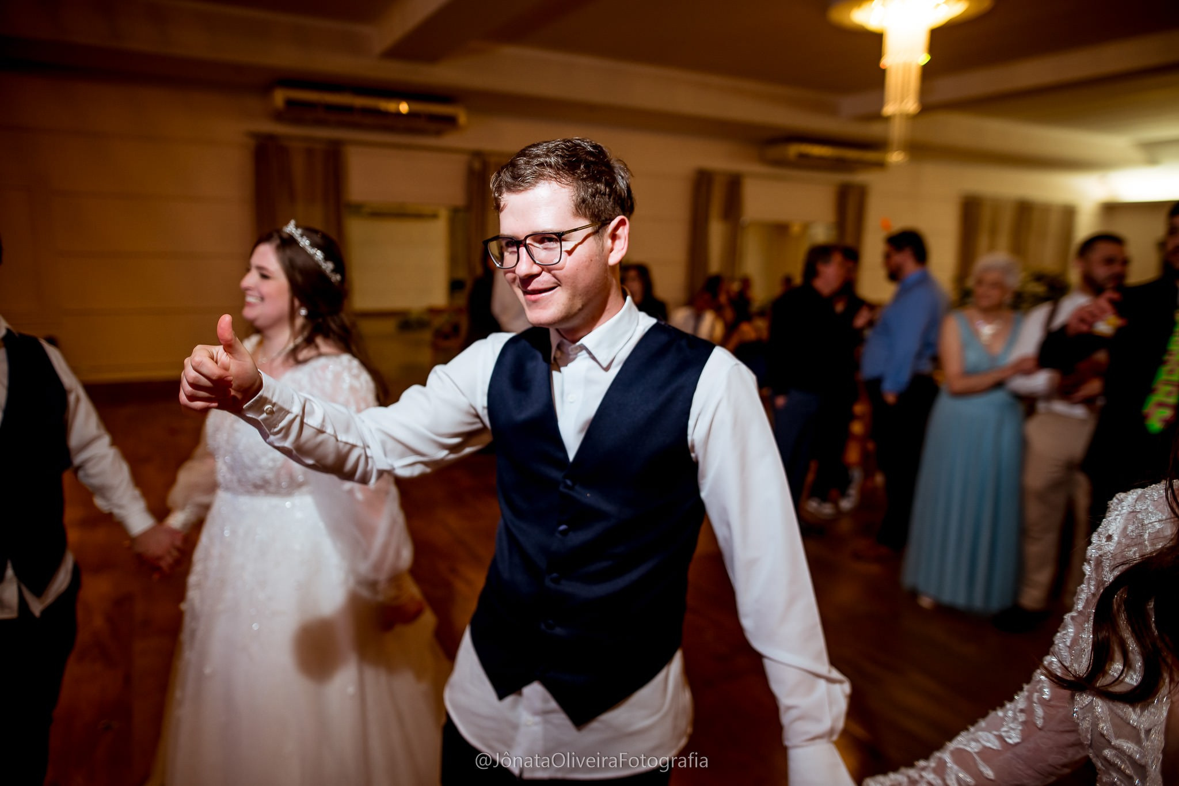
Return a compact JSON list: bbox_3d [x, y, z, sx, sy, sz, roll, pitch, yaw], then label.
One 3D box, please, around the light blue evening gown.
[{"bbox_3d":[1.685,0.285,3.570,0.510,1.350,0.440,5,11,17],"label":"light blue evening gown"}]

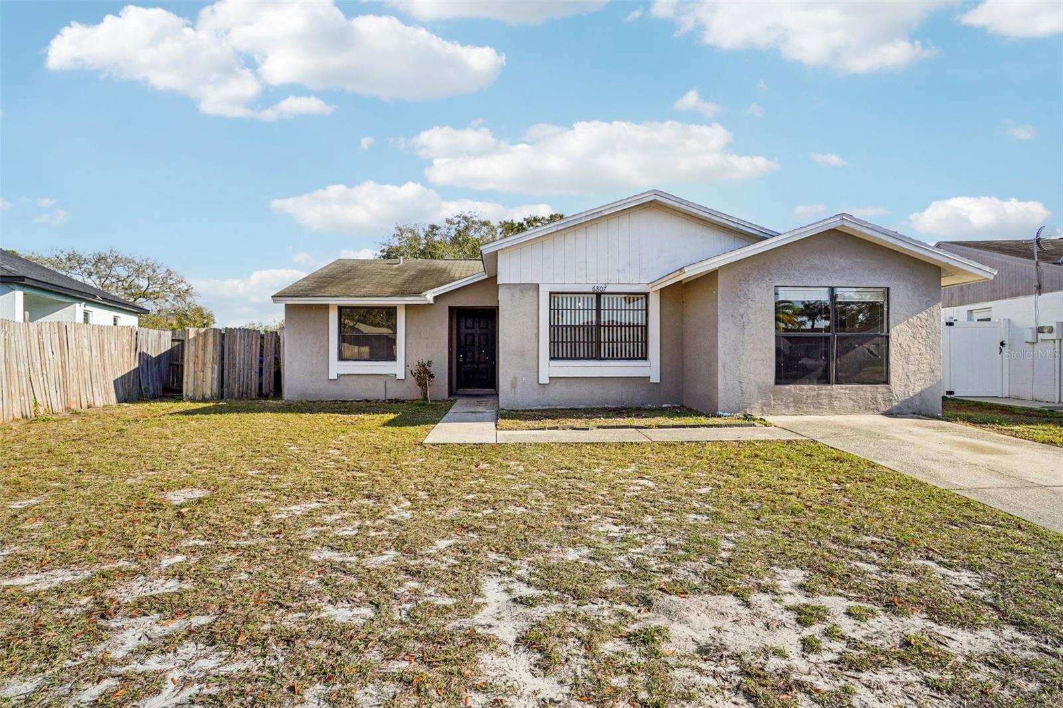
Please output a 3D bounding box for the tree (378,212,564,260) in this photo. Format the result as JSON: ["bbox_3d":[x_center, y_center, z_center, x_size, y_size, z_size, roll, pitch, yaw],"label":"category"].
[{"bbox_3d":[-3.500,-3.950,33.500,12.300,9.900,11.300,0,1,0],"label":"tree"}]

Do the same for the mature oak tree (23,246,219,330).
[{"bbox_3d":[-33.500,-3.900,43.000,15.200,9.400,13.500,0,1,0],"label":"mature oak tree"}]

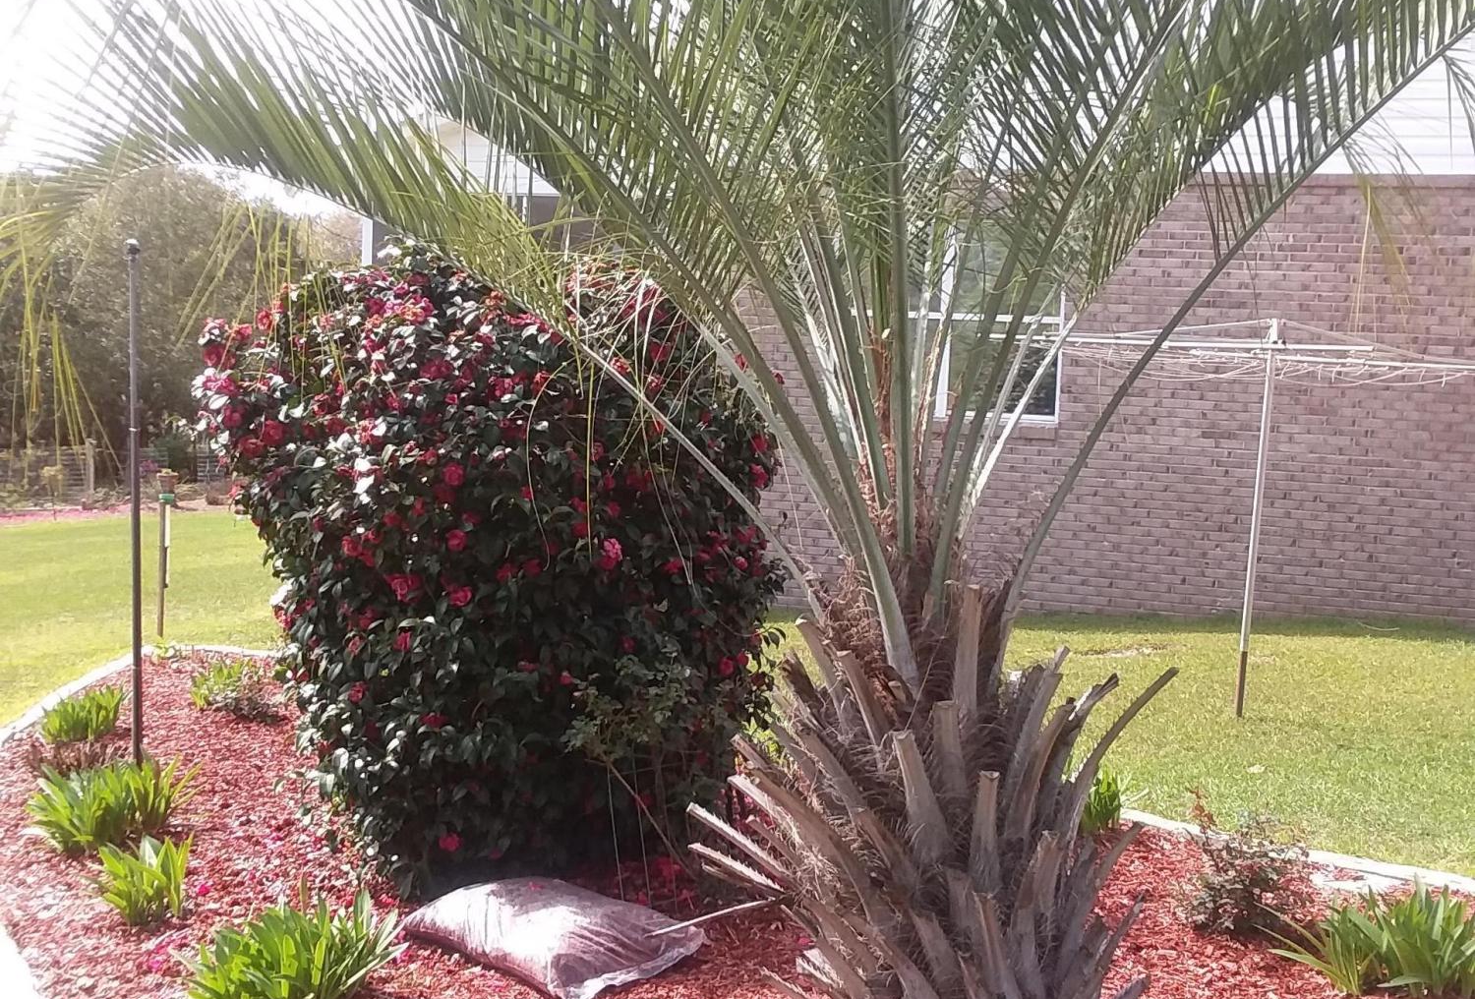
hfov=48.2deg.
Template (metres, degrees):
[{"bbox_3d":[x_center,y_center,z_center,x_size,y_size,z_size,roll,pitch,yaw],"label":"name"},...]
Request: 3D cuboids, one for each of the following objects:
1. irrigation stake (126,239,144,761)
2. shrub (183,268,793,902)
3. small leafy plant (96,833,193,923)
[{"bbox_3d":[-1.933,0.062,5.303,0.043,1.777,0.043,-1,6,-20],"label":"irrigation stake"},{"bbox_3d":[-0.719,0.121,4.953,1.800,1.830,1.650,2,5,-8],"label":"shrub"},{"bbox_3d":[-1.541,0.964,4.301,0.235,0.200,0.200,1,6,-20],"label":"small leafy plant"}]

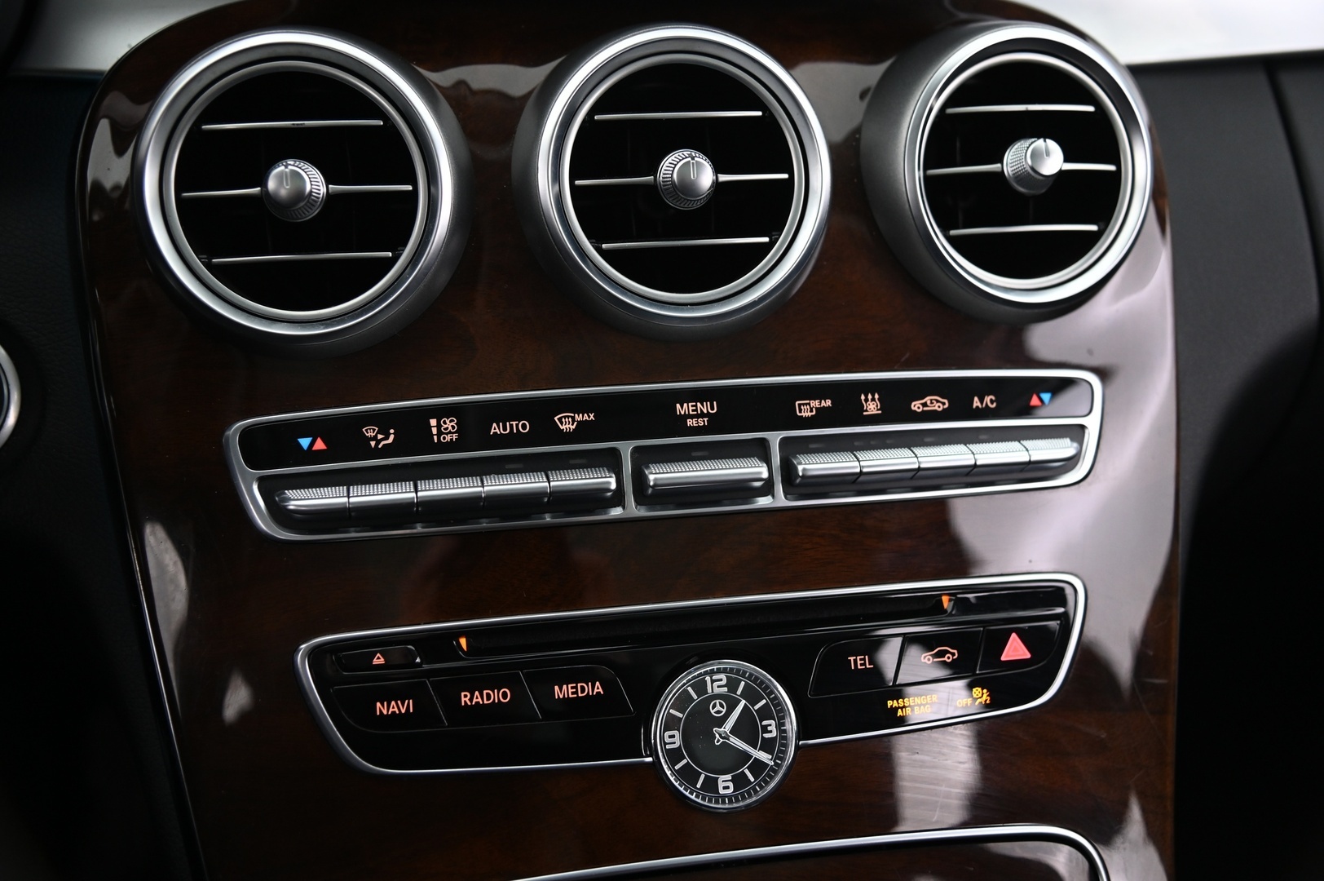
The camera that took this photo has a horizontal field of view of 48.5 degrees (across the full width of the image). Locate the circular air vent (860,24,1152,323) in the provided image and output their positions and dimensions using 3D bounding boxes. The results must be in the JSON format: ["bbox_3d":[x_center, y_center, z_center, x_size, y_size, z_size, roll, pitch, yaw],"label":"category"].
[{"bbox_3d":[0.100,-0.076,0.414,0.086,0.086,0.029,-5,5,-16],"label":"circular air vent"}]

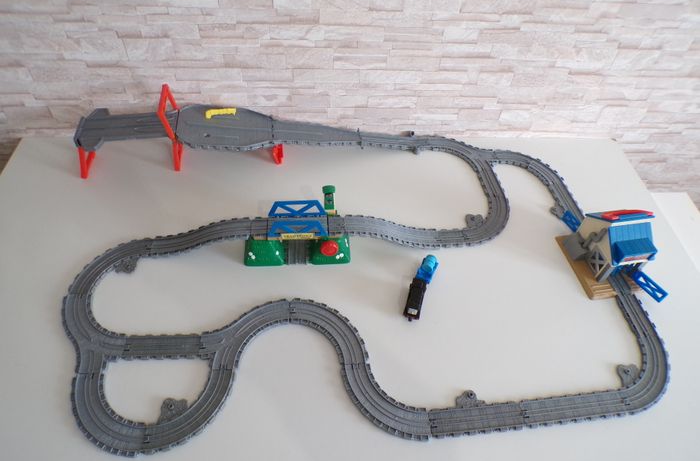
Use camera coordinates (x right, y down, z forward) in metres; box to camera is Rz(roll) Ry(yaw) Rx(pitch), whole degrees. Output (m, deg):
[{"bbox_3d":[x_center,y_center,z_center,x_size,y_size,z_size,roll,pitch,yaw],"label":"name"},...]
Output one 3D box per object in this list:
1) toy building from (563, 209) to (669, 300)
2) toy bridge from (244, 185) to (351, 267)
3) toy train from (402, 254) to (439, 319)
[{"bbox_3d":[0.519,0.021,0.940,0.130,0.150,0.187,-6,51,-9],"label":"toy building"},{"bbox_3d":[-0.102,-0.009,0.935,0.210,0.130,0.093,-1,51,-5],"label":"toy bridge"},{"bbox_3d":[0.133,0.105,0.914,0.033,0.041,0.143,18,52,11],"label":"toy train"}]

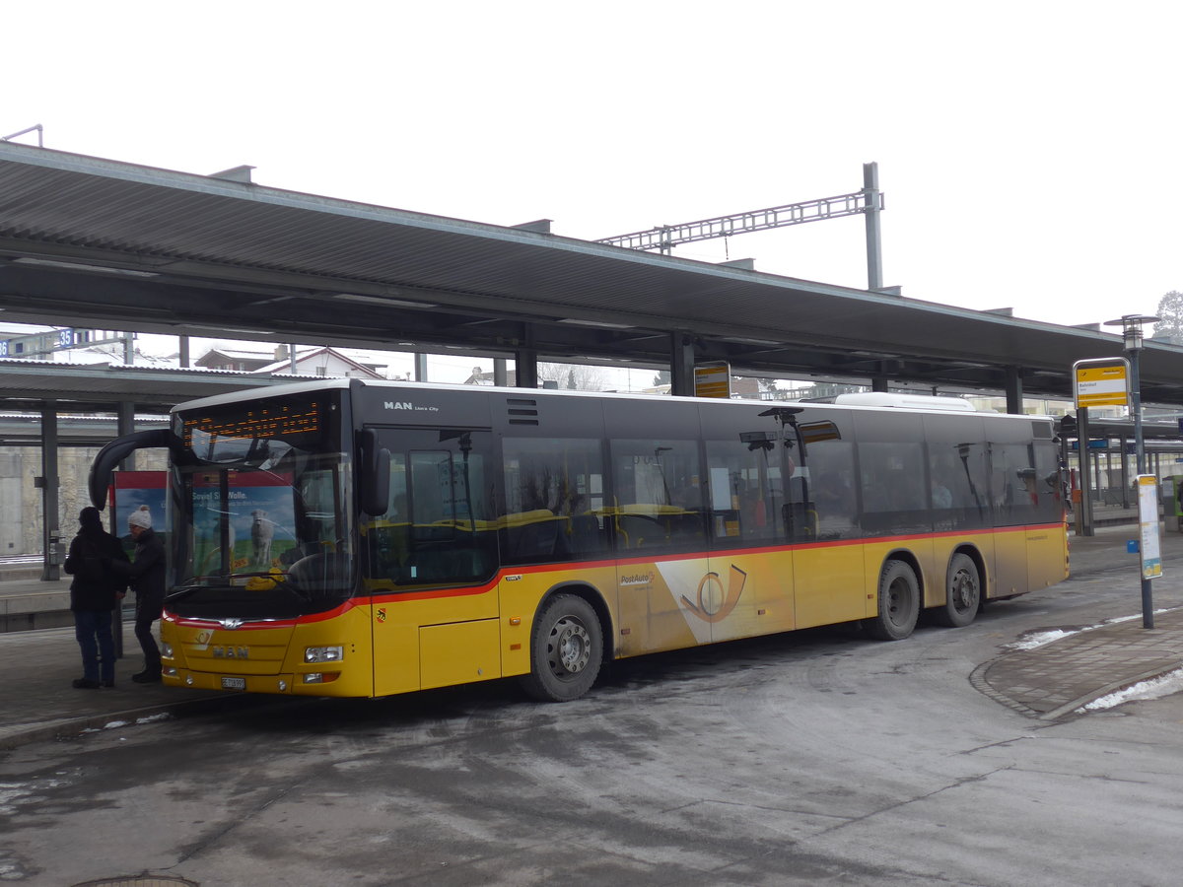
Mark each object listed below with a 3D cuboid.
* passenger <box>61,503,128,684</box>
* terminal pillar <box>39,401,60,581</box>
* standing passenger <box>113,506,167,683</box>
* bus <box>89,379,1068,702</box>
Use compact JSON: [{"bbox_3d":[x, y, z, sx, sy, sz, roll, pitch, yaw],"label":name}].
[{"bbox_3d":[-4.828,1.486,14.599,0.550,1.728,0.430,-1,-3,-30],"label":"passenger"},{"bbox_3d":[-14.902,1.287,41.301,0.330,4.970,0.330,-4,-3,40],"label":"terminal pillar"},{"bbox_3d":[-4.485,1.486,14.987,0.500,1.735,0.480,-1,-2,-15],"label":"standing passenger"},{"bbox_3d":[1.454,0.858,17.249,2.640,3.020,13.770,-4,-3,40],"label":"bus"}]

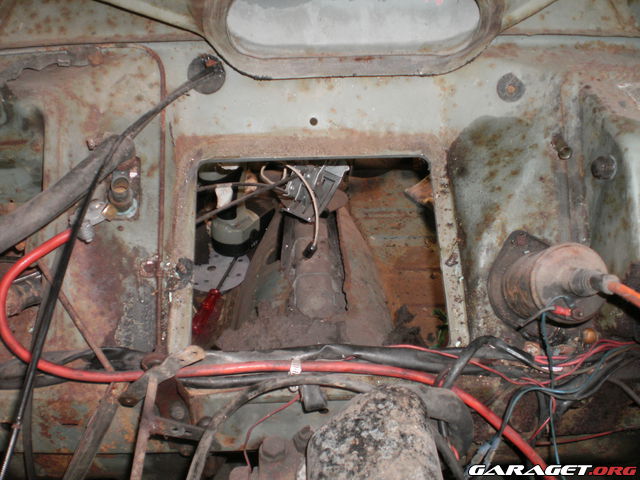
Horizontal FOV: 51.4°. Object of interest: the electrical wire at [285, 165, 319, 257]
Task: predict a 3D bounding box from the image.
[{"bbox_3d":[-0.022,-0.036,0.790,0.041,0.108,0.040,-1,15,0],"label":"electrical wire"}]

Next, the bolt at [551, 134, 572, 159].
[{"bbox_3d":[0.230,-0.088,0.635,0.014,0.014,0.026,-3,40,-4],"label":"bolt"}]

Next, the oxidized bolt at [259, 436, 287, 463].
[{"bbox_3d":[-0.035,0.154,0.490,0.018,0.013,0.018,0,56,0],"label":"oxidized bolt"}]

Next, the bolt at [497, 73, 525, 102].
[{"bbox_3d":[0.190,-0.152,0.665,0.028,0.028,0.009,0,-6,3],"label":"bolt"}]

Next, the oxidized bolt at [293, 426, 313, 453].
[{"bbox_3d":[-0.013,0.151,0.505,0.016,0.018,0.016,8,51,-10],"label":"oxidized bolt"}]

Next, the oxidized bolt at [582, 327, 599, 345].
[{"bbox_3d":[0.238,0.084,0.585,0.013,0.013,0.011,-3,-15,11],"label":"oxidized bolt"}]

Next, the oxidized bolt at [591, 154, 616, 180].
[{"bbox_3d":[0.260,-0.066,0.610,0.023,0.023,0.013,0,6,30],"label":"oxidized bolt"}]

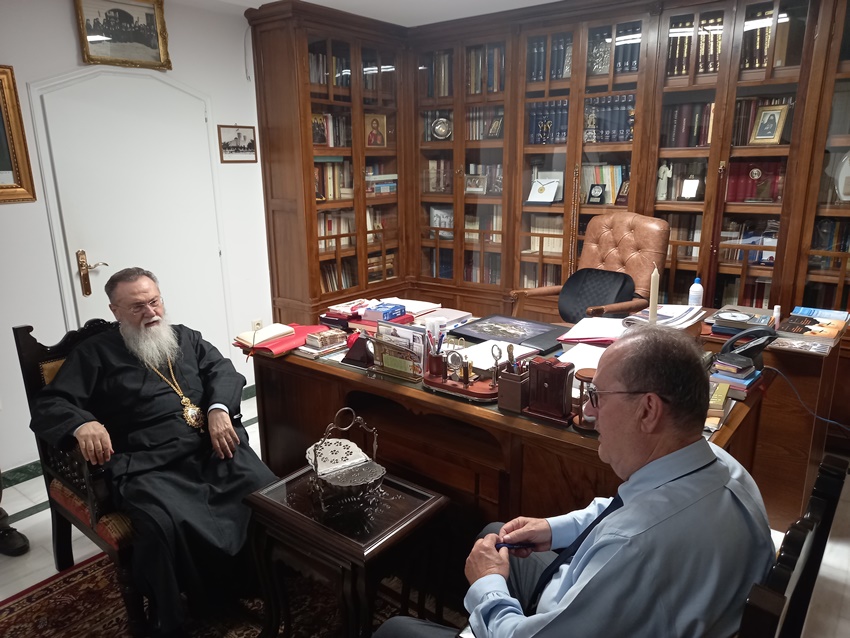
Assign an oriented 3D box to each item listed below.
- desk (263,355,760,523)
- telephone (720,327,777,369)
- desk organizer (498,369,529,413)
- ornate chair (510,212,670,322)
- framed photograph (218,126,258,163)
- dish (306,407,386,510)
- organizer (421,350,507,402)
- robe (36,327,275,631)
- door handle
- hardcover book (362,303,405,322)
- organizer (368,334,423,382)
[{"bbox_3d":[0.310,0.531,2.613,1.860,0.780,1.110,11,18,37],"label":"desk"},{"bbox_3d":[1.253,0.103,2.365,0.200,0.150,0.190,10,18,36],"label":"telephone"},{"bbox_3d":[0.292,0.231,1.974,0.082,0.120,0.082,10,18,36],"label":"desk organizer"},{"bbox_3d":[0.848,0.058,3.461,0.660,1.260,0.660,-8,16,-25],"label":"ornate chair"},{"bbox_3d":[-1.163,-1.093,3.851,0.020,0.224,0.277,10,18,36],"label":"framed photograph"},{"bbox_3d":[-0.231,0.431,1.894,0.200,0.305,0.245,-12,18,-37],"label":"dish"},{"bbox_3d":[0.139,0.177,2.145,0.335,0.140,0.140,11,18,37],"label":"organizer"},{"bbox_3d":[-0.902,0.514,2.179,0.820,1.010,0.670,11,19,39],"label":"robe"},{"bbox_3d":[-1.743,-0.247,3.236,0.060,0.245,0.145,10,18,36],"label":"door handle"},{"bbox_3d":[-0.203,-0.035,2.879,0.145,0.037,0.145,10,18,36],"label":"hardcover book"},{"bbox_3d":[-0.102,0.139,2.319,0.250,0.135,0.100,10,18,36],"label":"organizer"}]

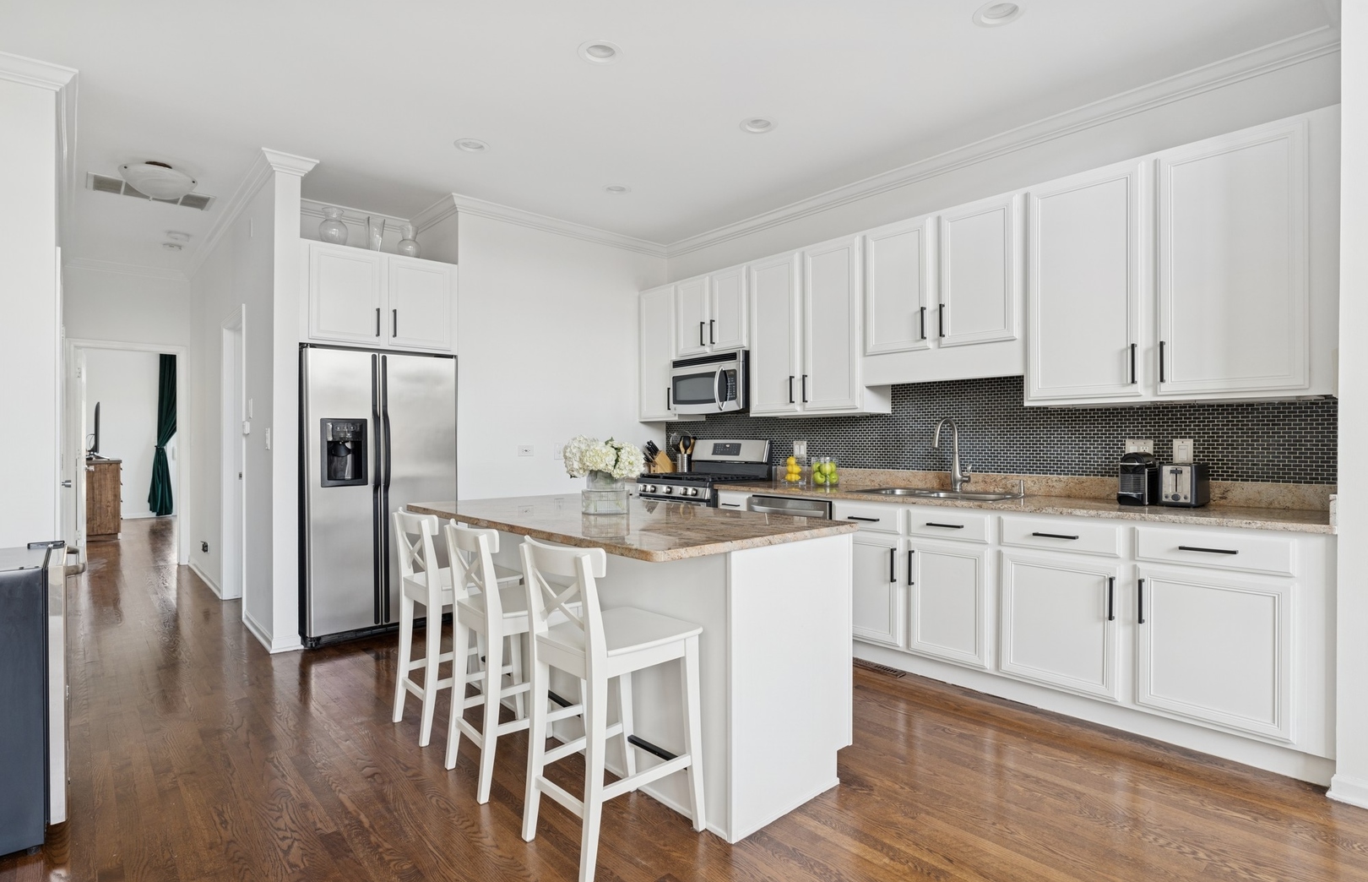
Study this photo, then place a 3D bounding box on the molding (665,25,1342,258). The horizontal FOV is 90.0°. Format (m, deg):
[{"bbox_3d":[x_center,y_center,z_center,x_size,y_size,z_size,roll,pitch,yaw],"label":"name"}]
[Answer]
[{"bbox_3d":[1.218,-1.605,4.258,0.075,0.094,4.180,0,0,-42],"label":"molding"}]

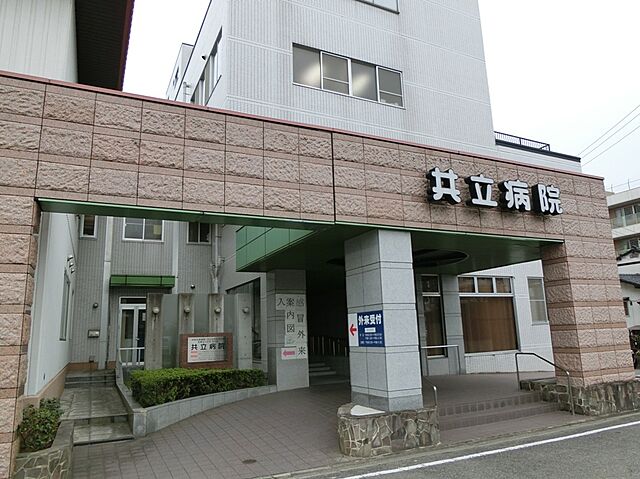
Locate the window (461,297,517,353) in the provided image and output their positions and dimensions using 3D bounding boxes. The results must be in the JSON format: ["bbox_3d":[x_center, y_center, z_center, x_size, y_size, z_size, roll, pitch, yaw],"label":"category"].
[{"bbox_3d":[5.664,2.816,15.390,2.374,1.826,0.120,4,-13,-25],"label":"window"}]

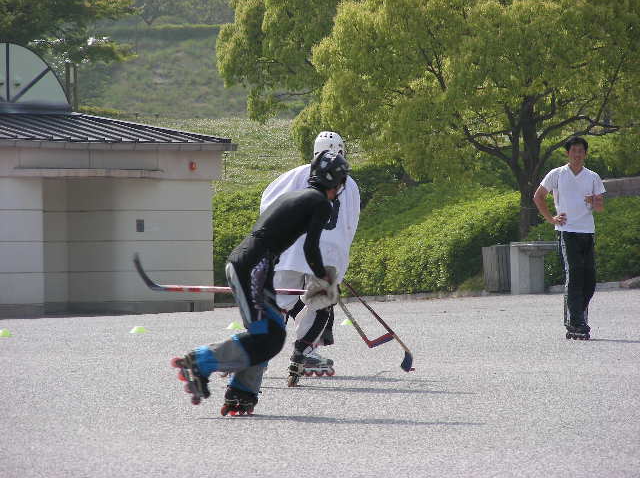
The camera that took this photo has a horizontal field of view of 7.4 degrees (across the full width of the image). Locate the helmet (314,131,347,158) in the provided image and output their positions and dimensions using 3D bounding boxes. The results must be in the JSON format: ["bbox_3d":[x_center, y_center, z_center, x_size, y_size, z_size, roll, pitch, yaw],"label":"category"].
[{"bbox_3d":[0.065,-0.633,34.200,0.220,0.210,0.280,0,0,22],"label":"helmet"}]

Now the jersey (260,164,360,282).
[{"bbox_3d":[-0.065,-0.113,34.100,0.620,0.800,0.420,0,0,30],"label":"jersey"}]

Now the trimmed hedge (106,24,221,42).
[{"bbox_3d":[-5.349,-7.059,170.000,4.800,0.680,1.200,0,0,-6],"label":"trimmed hedge"}]

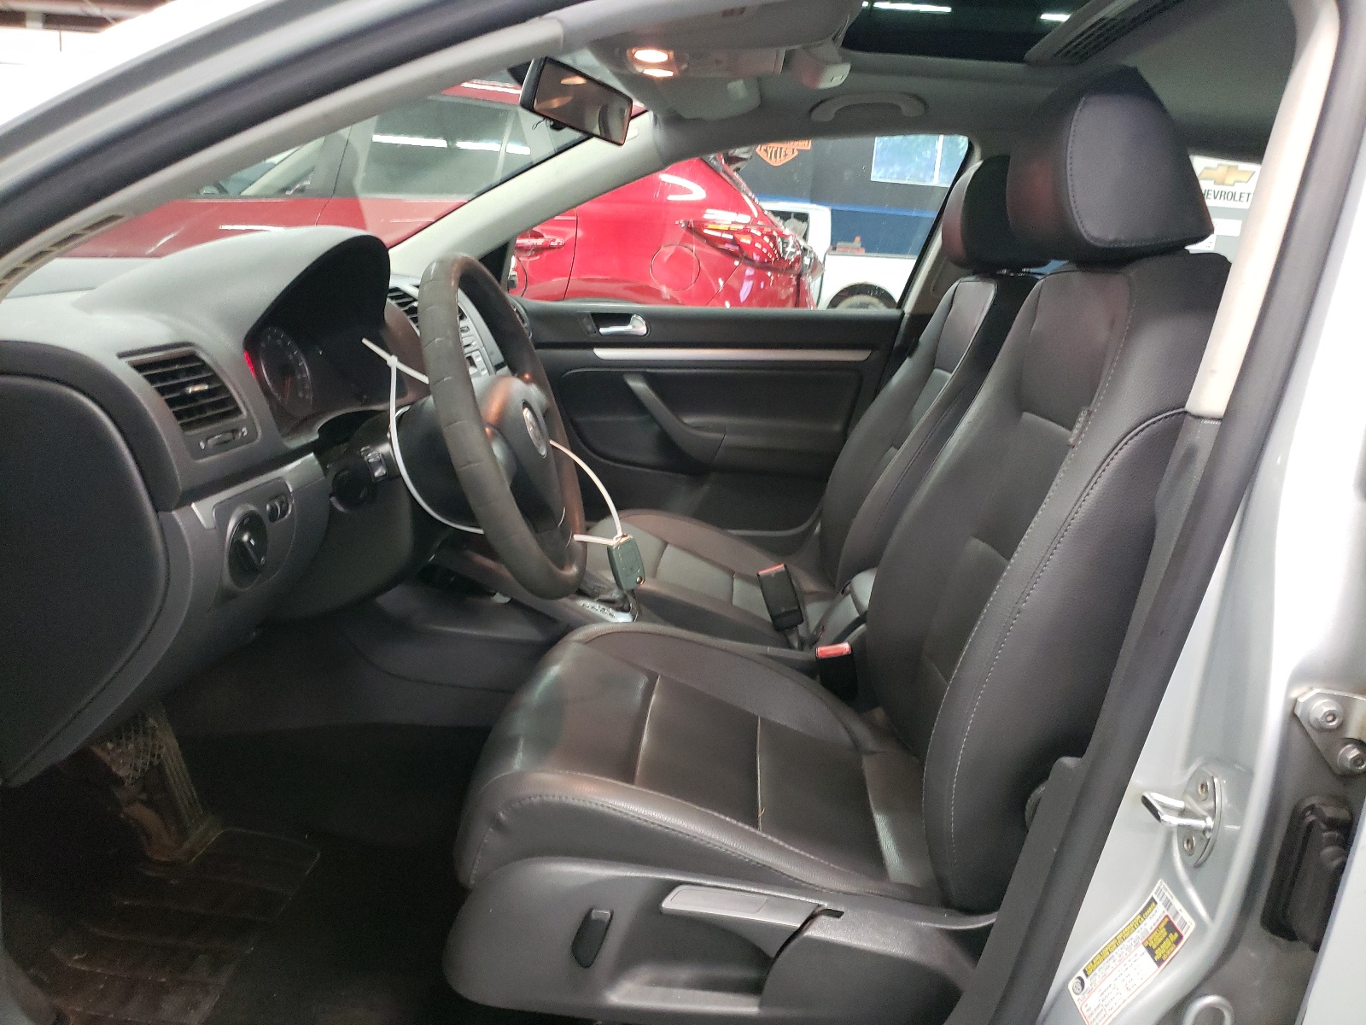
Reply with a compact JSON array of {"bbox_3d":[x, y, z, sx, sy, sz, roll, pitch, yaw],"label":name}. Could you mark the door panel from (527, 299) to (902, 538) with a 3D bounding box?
[{"bbox_3d":[0.008,-0.203,2.161,0.880,0.520,0.110,3,13,3],"label":"door panel"}]

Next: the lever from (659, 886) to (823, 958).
[{"bbox_3d":[0.051,0.367,0.940,0.142,0.053,0.030,5,13,3],"label":"lever"}]

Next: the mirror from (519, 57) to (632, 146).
[{"bbox_3d":[-0.148,-0.559,1.401,0.045,0.070,0.245,22,18,21],"label":"mirror"}]

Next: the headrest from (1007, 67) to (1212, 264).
[{"bbox_3d":[0.420,-0.334,1.027,0.135,0.175,0.265,5,13,3],"label":"headrest"}]

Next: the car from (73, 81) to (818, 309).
[{"bbox_3d":[-1.695,-1.154,4.938,4.500,1.660,1.860,5,13,3],"label":"car"}]

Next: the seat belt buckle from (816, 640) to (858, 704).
[{"bbox_3d":[0.216,0.226,1.416,0.055,0.095,0.028,-3,12,4],"label":"seat belt buckle"}]

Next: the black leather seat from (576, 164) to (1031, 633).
[{"bbox_3d":[0.187,-0.119,1.842,0.780,1.050,0.520,5,13,3],"label":"black leather seat"}]

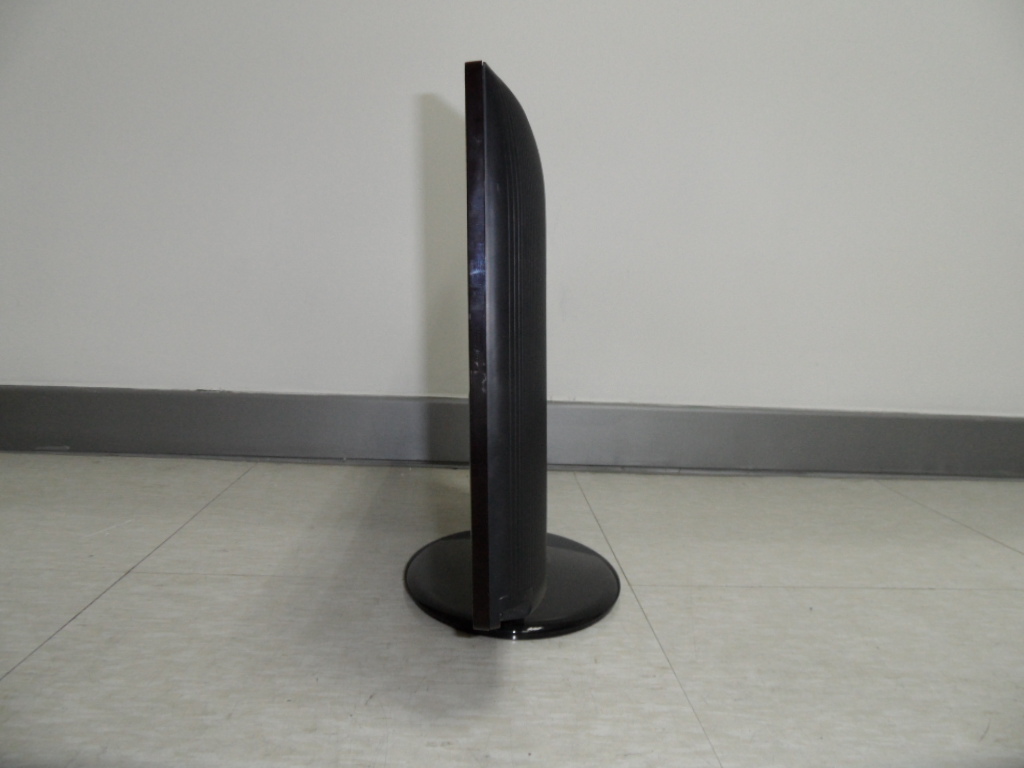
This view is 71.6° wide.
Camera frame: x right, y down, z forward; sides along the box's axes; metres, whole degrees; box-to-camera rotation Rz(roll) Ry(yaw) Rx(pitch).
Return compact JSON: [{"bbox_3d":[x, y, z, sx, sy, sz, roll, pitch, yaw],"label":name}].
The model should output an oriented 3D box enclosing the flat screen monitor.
[{"bbox_3d":[0.008,-0.008,0.615,0.194,0.381,0.469,2,8,-3],"label":"flat screen monitor"}]

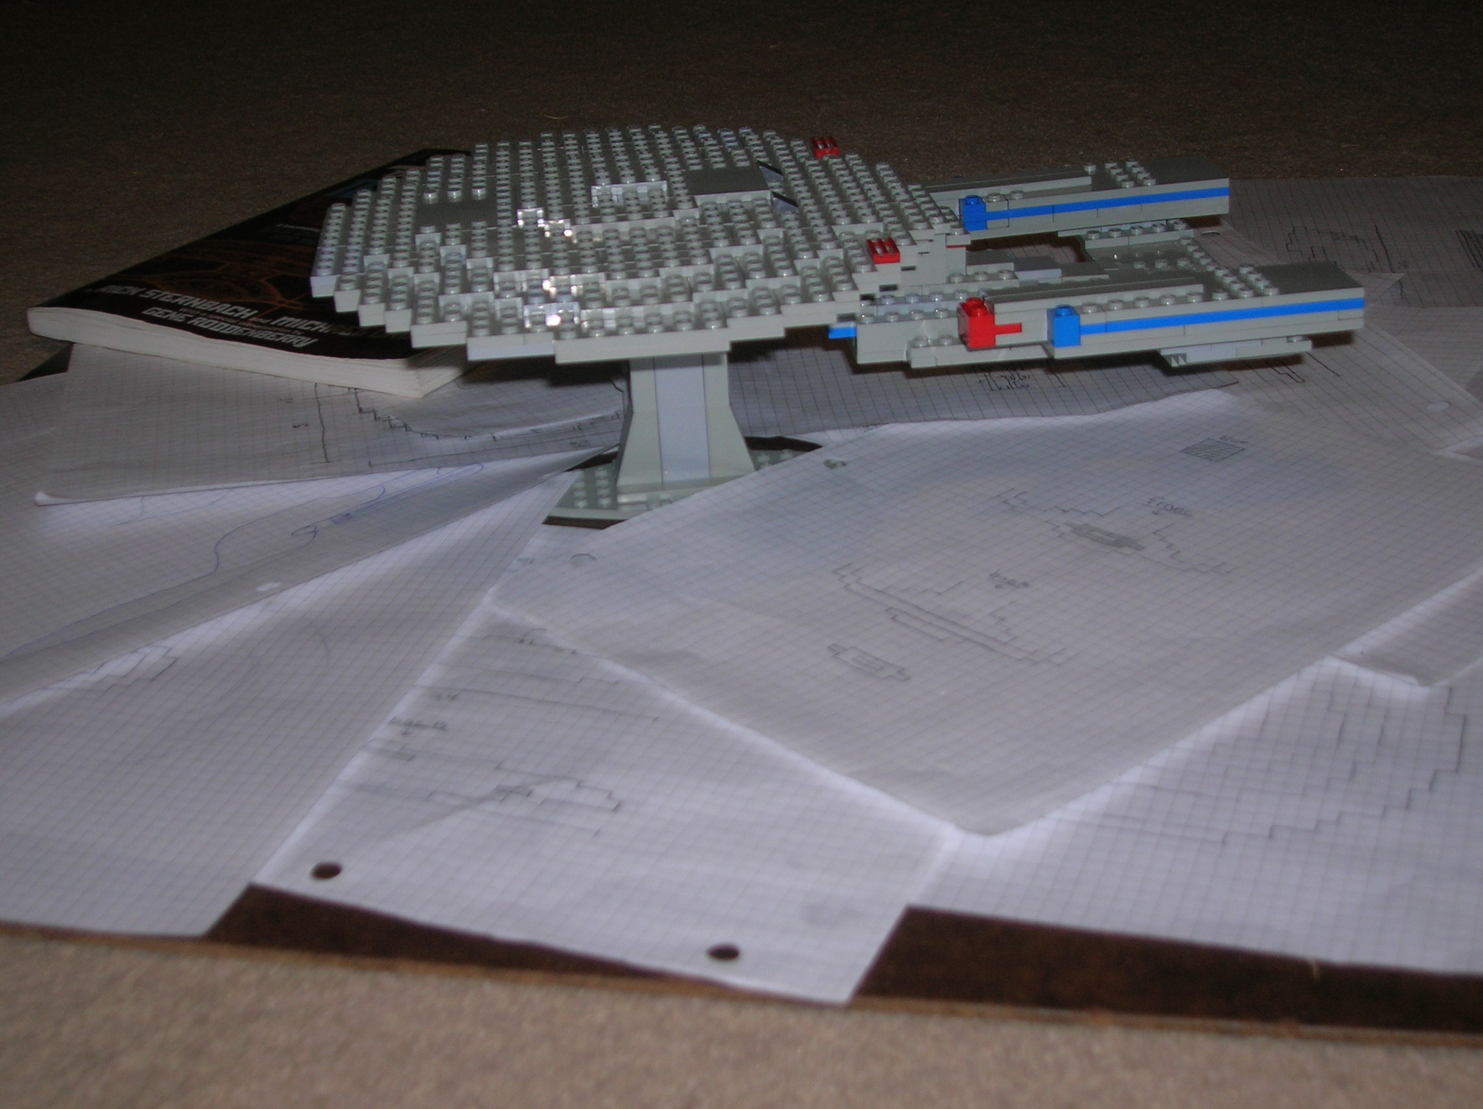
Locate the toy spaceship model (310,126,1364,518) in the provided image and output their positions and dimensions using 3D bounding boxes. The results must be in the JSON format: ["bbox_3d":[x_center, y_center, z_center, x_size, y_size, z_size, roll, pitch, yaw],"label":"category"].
[{"bbox_3d":[0.025,-0.079,0.720,0.320,0.115,0.240,-5,25,-5],"label":"toy spaceship model"}]

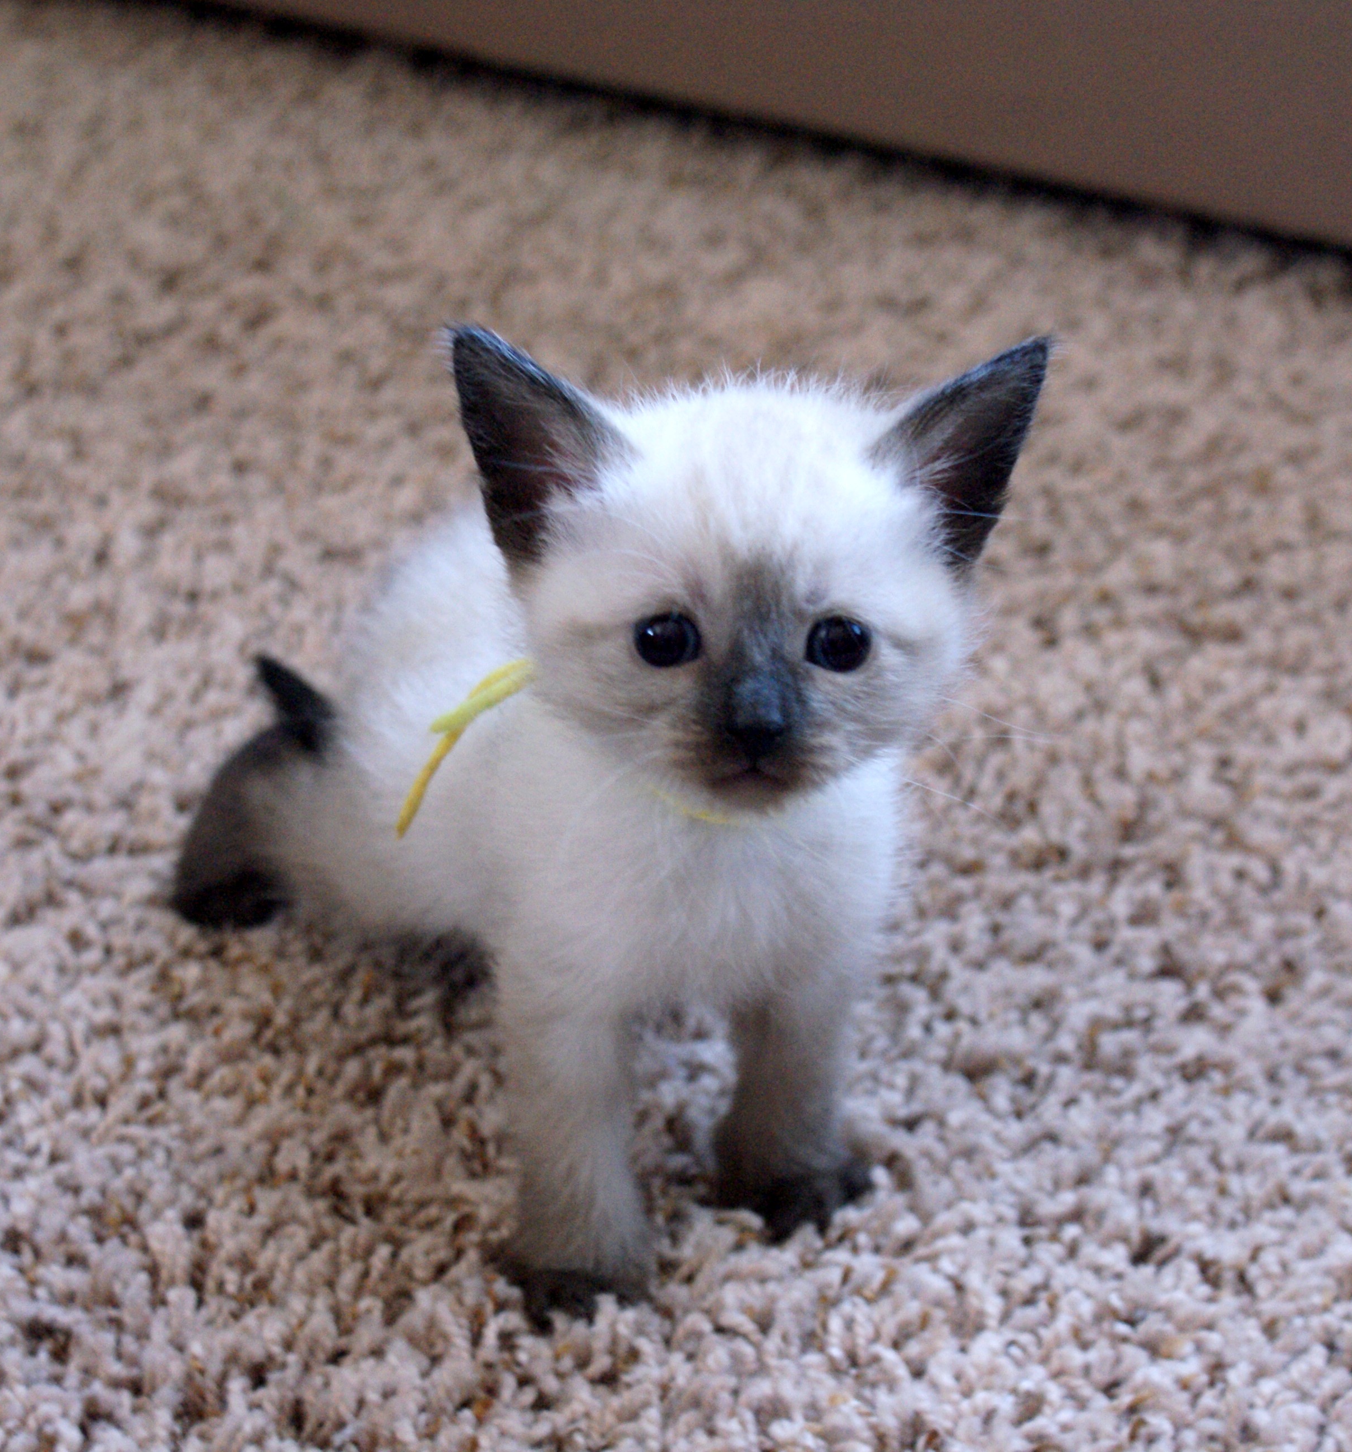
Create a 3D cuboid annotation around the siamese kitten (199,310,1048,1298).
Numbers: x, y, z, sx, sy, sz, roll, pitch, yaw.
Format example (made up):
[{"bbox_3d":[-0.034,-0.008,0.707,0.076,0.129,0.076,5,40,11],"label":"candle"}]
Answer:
[{"bbox_3d":[-0.017,-0.011,0.757,0.093,0.164,0.183,-14,31,-24],"label":"siamese kitten"}]

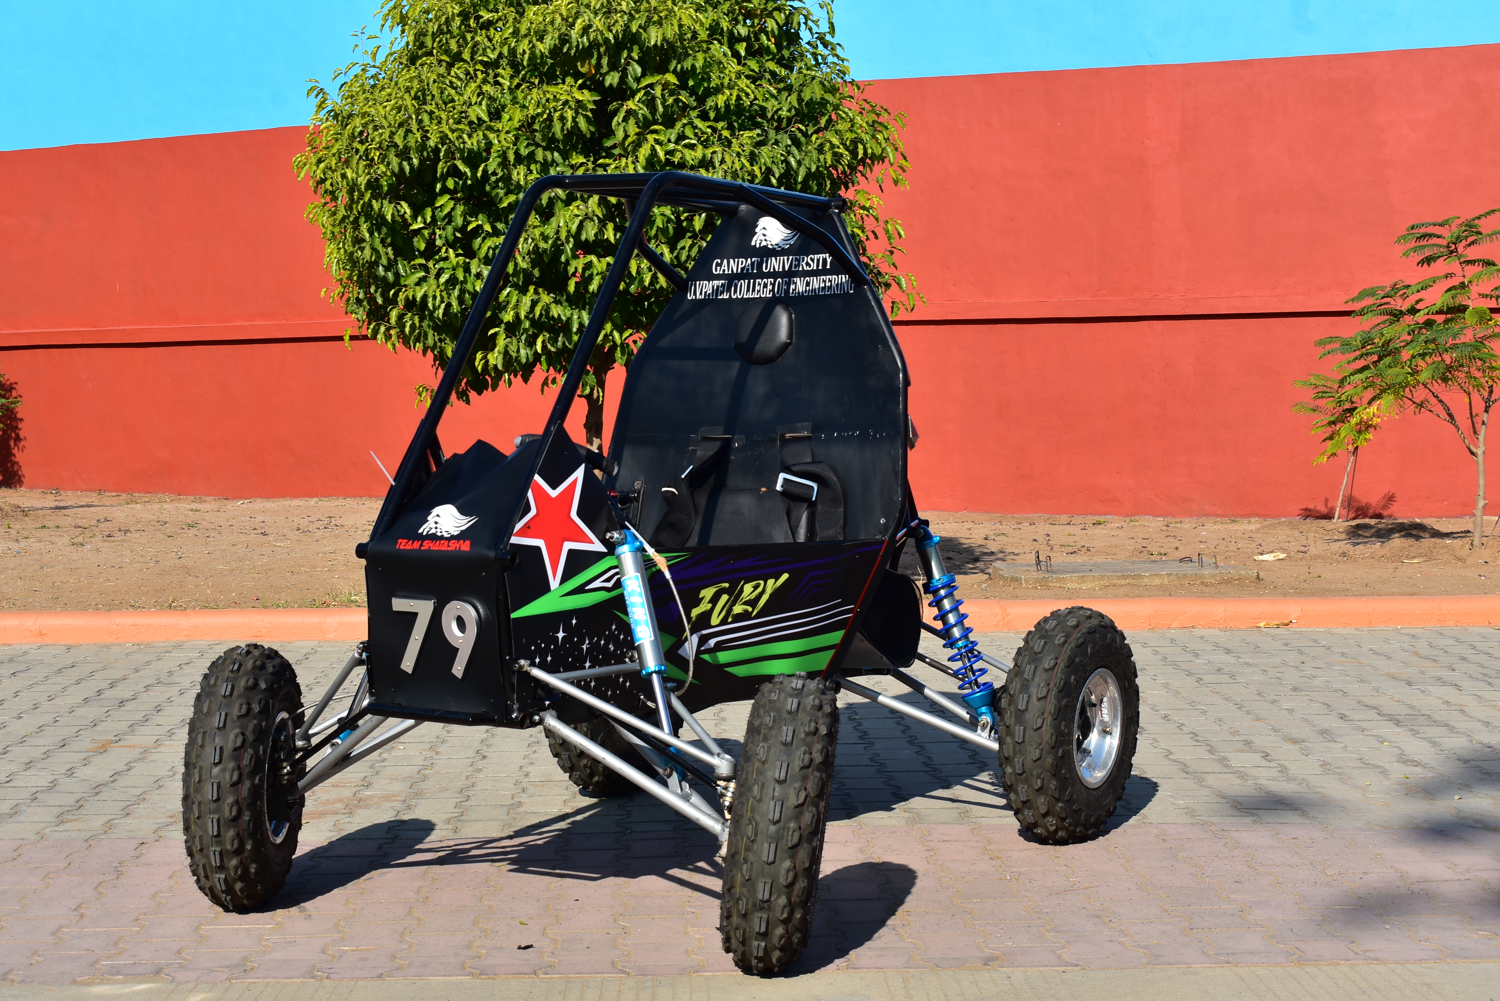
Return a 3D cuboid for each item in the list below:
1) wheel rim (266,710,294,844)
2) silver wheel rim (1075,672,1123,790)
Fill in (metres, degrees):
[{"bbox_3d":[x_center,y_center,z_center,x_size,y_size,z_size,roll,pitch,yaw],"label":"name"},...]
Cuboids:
[{"bbox_3d":[-1.050,0.578,4.961,0.145,0.277,0.277,1,3,2],"label":"wheel rim"},{"bbox_3d":[0.742,0.523,5.509,0.145,0.277,0.277,2,4,31],"label":"silver wheel rim"}]

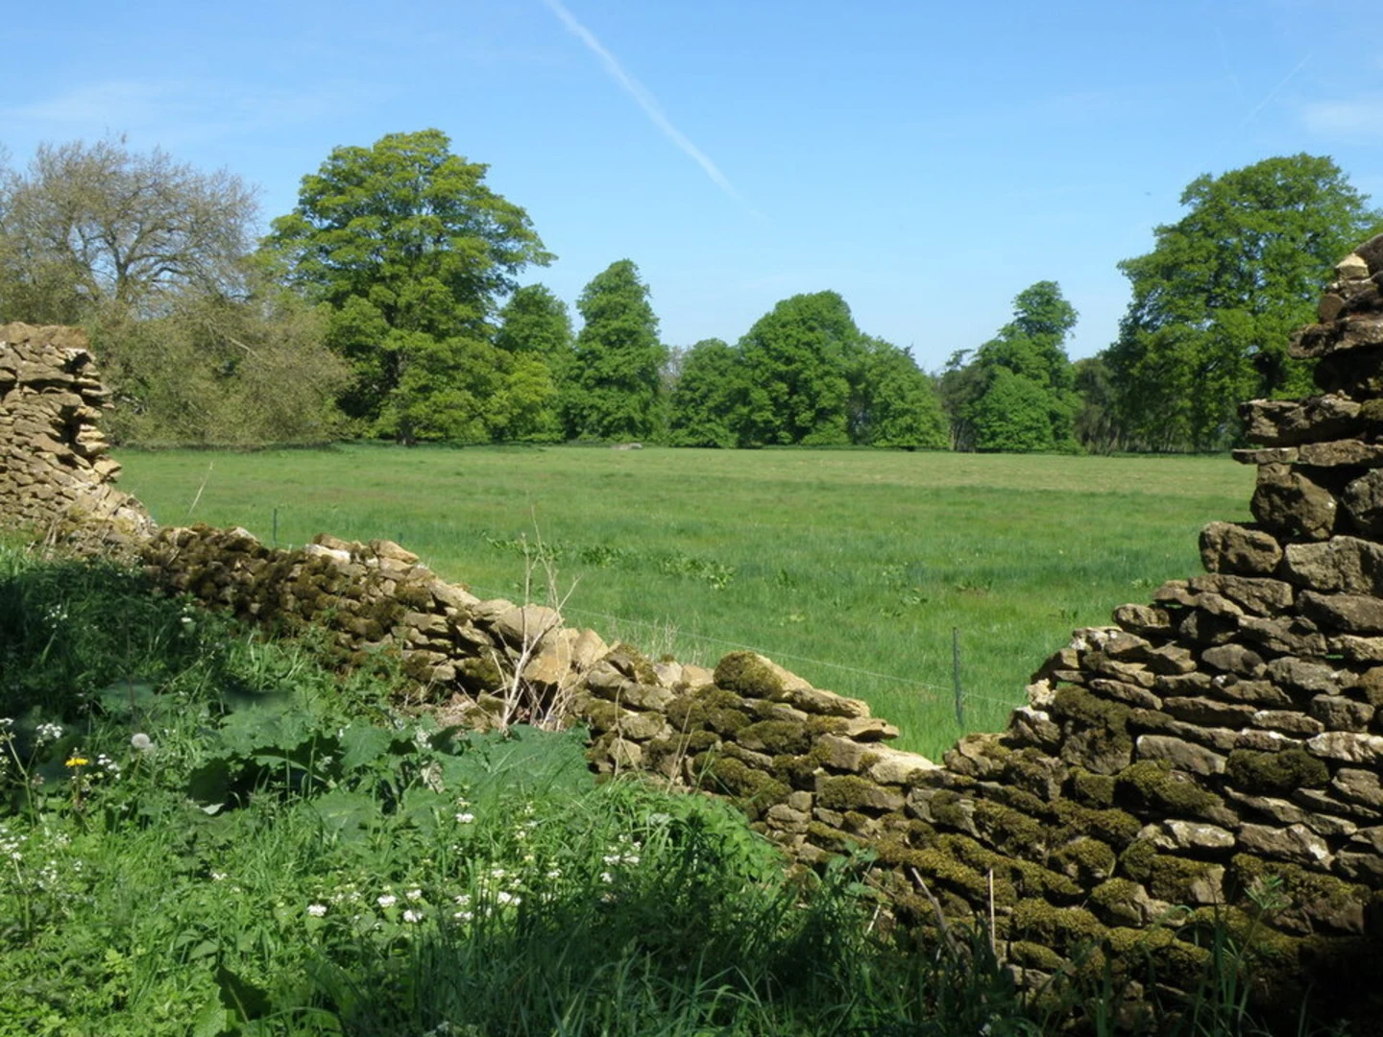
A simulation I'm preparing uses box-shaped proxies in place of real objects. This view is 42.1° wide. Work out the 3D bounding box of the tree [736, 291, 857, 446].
[{"bbox_3d":[8.989,-12.901,155.000,10.400,13.300,10.000,0,3,0],"label":"tree"}]

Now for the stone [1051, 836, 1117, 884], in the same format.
[{"bbox_3d":[1.054,0.919,4.830,0.150,0.120,0.180,-2,3,-31],"label":"stone"}]

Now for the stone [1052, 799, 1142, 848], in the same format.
[{"bbox_3d":[1.082,0.814,4.800,0.180,0.120,0.250,-2,3,-31],"label":"stone"}]

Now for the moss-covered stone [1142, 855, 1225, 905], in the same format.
[{"bbox_3d":[1.247,0.915,4.550,0.170,0.120,0.210,-2,3,-31],"label":"moss-covered stone"}]

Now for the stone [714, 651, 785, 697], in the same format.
[{"bbox_3d":[0.203,0.545,6.300,0.200,0.155,0.270,-2,3,-31],"label":"stone"}]

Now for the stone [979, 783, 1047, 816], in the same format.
[{"bbox_3d":[0.789,0.691,4.420,0.130,0.072,0.165,-3,4,-41],"label":"stone"}]

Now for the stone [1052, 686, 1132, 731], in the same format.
[{"bbox_3d":[1.093,0.517,4.900,0.180,0.115,0.230,-2,3,-31],"label":"stone"}]

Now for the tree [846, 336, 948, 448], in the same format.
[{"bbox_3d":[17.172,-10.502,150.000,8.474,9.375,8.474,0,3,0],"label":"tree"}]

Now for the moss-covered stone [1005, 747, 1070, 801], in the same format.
[{"bbox_3d":[0.840,0.624,4.380,0.130,0.115,0.150,-3,4,-41],"label":"moss-covered stone"}]

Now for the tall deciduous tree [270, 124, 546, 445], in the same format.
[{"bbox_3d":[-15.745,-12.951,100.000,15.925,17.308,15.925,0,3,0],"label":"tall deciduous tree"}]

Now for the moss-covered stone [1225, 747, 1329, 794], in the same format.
[{"bbox_3d":[1.264,0.544,3.880,0.160,0.095,0.220,-3,4,-41],"label":"moss-covered stone"}]

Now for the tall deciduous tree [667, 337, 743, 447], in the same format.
[{"bbox_3d":[1.219,-10.922,156.000,7.000,9.500,7.000,0,3,0],"label":"tall deciduous tree"}]

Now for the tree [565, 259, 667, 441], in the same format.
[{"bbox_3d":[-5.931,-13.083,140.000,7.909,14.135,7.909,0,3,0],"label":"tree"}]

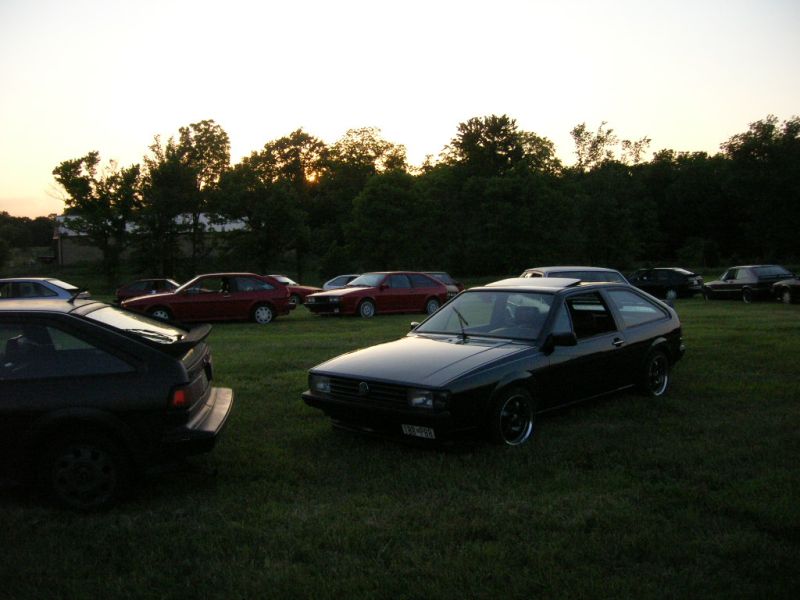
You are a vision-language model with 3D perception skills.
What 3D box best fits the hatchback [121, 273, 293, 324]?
[{"bbox_3d":[-4.650,-0.025,19.350,4.100,1.270,1.630,-2,3,-11],"label":"hatchback"}]

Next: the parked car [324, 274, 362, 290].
[{"bbox_3d":[-0.850,-0.309,30.500,4.100,1.300,1.640,0,3,24],"label":"parked car"}]

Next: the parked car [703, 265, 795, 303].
[{"bbox_3d":[12.800,-0.631,29.300,1.630,1.310,4.000,-2,3,-11],"label":"parked car"}]

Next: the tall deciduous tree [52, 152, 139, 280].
[{"bbox_3d":[-31.775,-8.713,82.000,8.000,13.400,8.800,-1,3,0],"label":"tall deciduous tree"}]

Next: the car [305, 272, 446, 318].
[{"bbox_3d":[-0.550,-0.137,21.500,4.100,1.270,1.630,-3,3,-41],"label":"car"}]

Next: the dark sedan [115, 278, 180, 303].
[{"bbox_3d":[-9.300,-0.161,31.500,4.150,1.290,1.640,-1,3,-3],"label":"dark sedan"}]

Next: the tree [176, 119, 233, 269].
[{"bbox_3d":[-23.006,-12.352,92.000,6.600,17.800,6.600,-1,3,0],"label":"tree"}]

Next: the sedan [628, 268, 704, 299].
[{"bbox_3d":[10.250,-0.666,32.500,4.050,1.290,1.630,1,4,45],"label":"sedan"}]

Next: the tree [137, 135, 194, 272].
[{"bbox_3d":[-25.852,-10.352,87.000,6.800,15.600,6.800,-1,3,0],"label":"tree"}]

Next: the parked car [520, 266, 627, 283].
[{"bbox_3d":[2.980,0.052,15.200,1.670,1.380,4.150,-2,3,-16],"label":"parked car"}]

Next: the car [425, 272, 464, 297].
[{"bbox_3d":[0.950,-0.430,31.000,1.650,1.310,4.100,-2,3,-20],"label":"car"}]

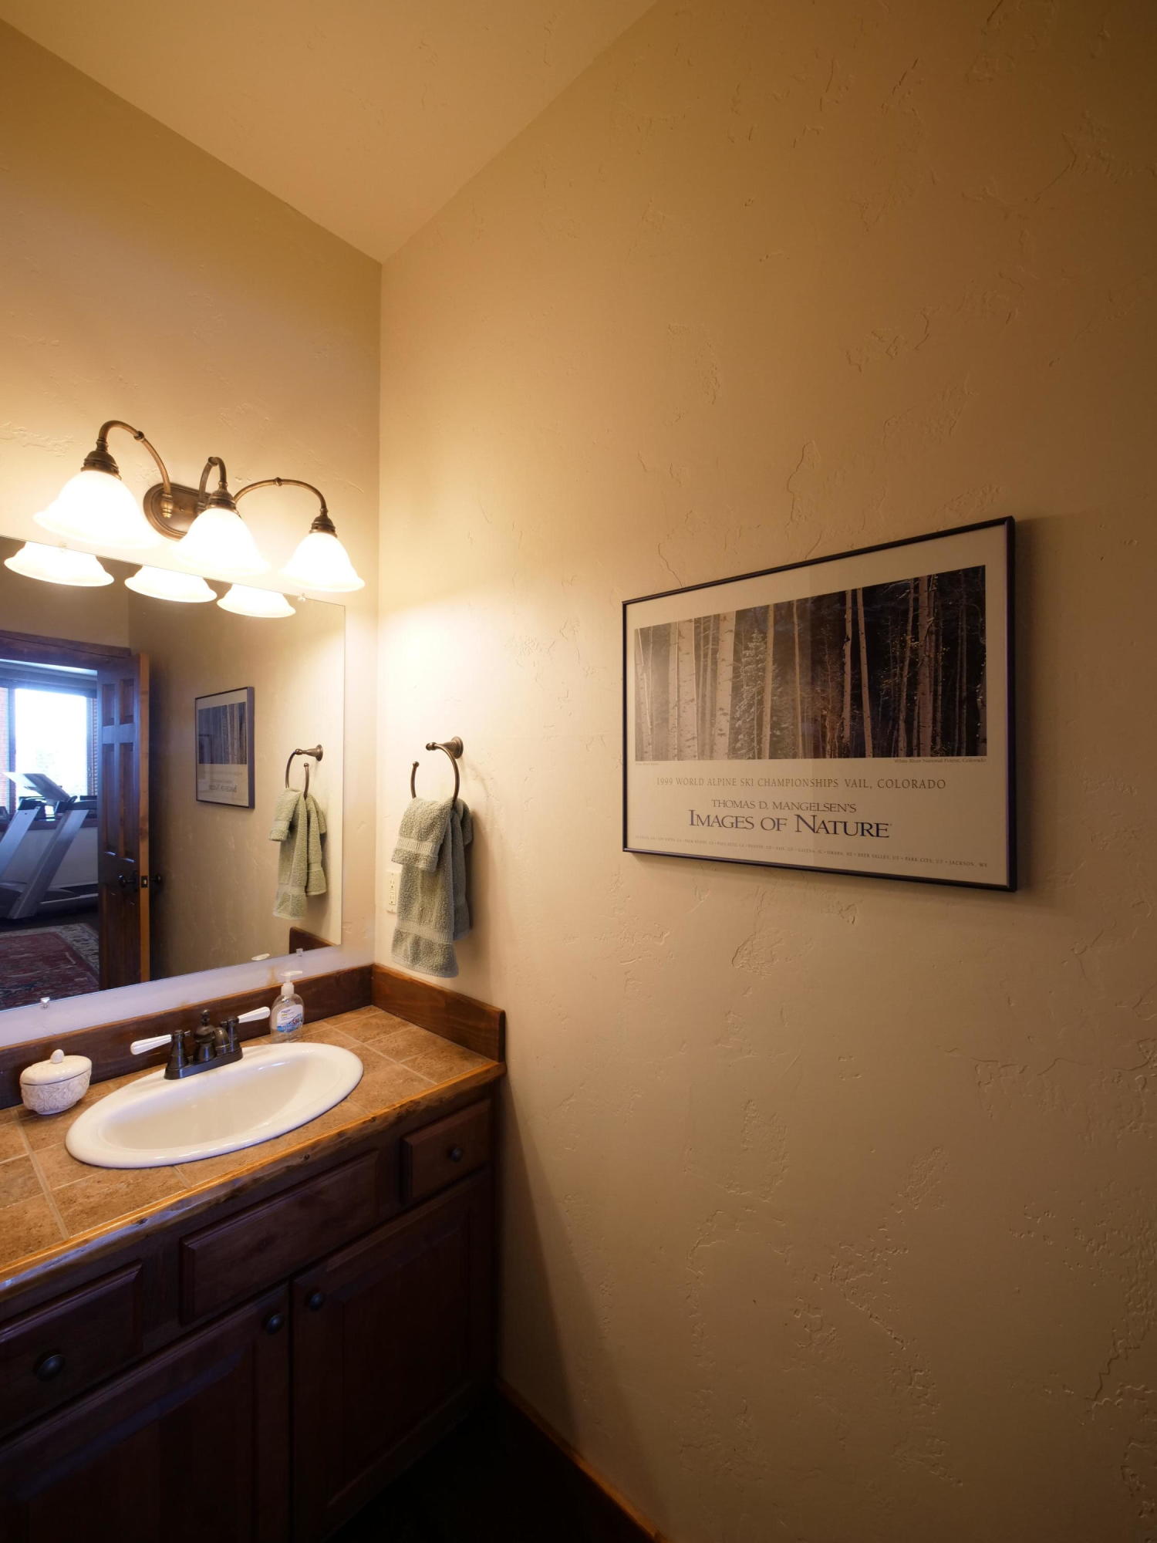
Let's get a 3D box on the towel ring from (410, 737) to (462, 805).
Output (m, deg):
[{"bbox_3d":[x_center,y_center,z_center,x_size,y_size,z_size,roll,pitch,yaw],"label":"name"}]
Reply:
[{"bbox_3d":[-0.322,0.015,1.495,0.192,0.202,0.082,-1,-2,42],"label":"towel ring"}]

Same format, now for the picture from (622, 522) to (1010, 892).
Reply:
[{"bbox_3d":[0.308,-0.086,0.965,0.603,0.462,0.024,-1,-2,42],"label":"picture"}]

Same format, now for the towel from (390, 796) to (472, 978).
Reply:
[{"bbox_3d":[-0.345,0.259,1.470,0.237,0.398,0.140,-1,-2,42],"label":"towel"}]

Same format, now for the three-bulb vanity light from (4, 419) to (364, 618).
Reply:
[{"bbox_3d":[-0.780,-0.557,1.348,0.287,0.224,0.611,-1,-2,42],"label":"three-bulb vanity light"}]

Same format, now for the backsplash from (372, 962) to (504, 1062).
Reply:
[{"bbox_3d":[-0.378,0.595,1.575,0.550,0.114,0.019,-1,-2,42],"label":"backsplash"}]

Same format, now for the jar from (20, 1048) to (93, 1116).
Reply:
[{"bbox_3d":[-0.999,0.586,1.196,0.106,0.107,0.106,-1,-2,42],"label":"jar"}]

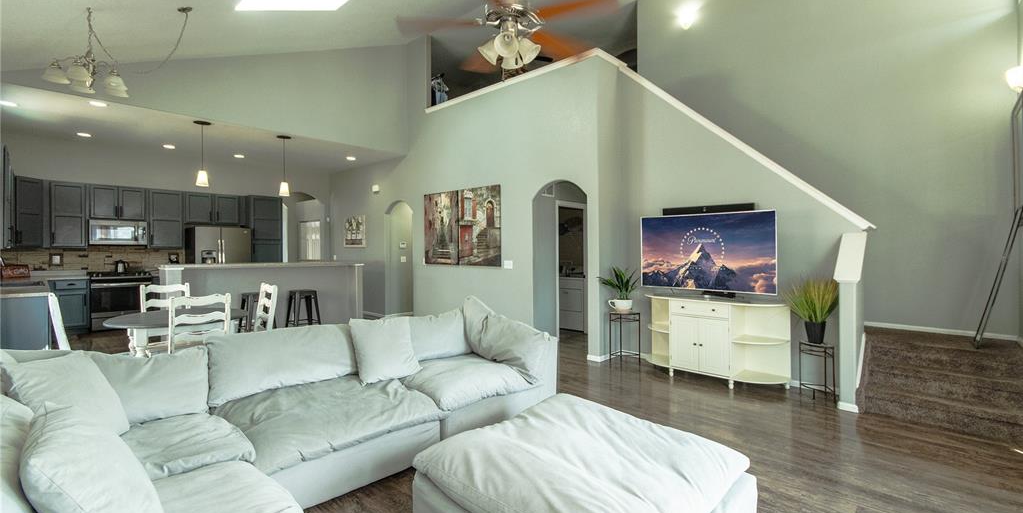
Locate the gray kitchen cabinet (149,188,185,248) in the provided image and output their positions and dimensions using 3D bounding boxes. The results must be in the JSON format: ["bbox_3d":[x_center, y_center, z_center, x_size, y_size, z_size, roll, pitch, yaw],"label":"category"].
[{"bbox_3d":[-6.460,-0.679,7.938,0.340,1.060,0.500,1,1,42],"label":"gray kitchen cabinet"}]

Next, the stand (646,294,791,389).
[{"bbox_3d":[2.036,0.863,4.476,1.480,0.840,0.440,1,1,42],"label":"stand"}]

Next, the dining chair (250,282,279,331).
[{"bbox_3d":[-2.428,0.763,3.879,0.450,1.000,0.520,0,1,42],"label":"dining chair"}]

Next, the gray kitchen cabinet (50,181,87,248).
[{"bbox_3d":[-7.289,-0.671,7.009,0.340,1.060,0.410,1,1,42],"label":"gray kitchen cabinet"}]

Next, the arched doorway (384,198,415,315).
[{"bbox_3d":[-2.062,0.111,7.994,0.910,2.270,0.150,1,1,42],"label":"arched doorway"}]

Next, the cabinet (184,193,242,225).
[{"bbox_3d":[-5.967,-0.923,8.488,0.340,0.590,0.970,1,1,42],"label":"cabinet"}]

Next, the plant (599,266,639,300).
[{"bbox_3d":[1.264,0.317,5.000,0.440,0.410,0.420,1,1,42],"label":"plant"}]

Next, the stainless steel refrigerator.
[{"bbox_3d":[-5.771,0.348,8.376,0.780,1.780,0.920,1,1,42],"label":"stainless steel refrigerator"}]

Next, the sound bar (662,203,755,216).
[{"bbox_3d":[2.028,-0.493,4.421,0.895,0.078,0.090,0,1,42],"label":"sound bar"}]

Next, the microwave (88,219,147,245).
[{"bbox_3d":[-6.832,-0.396,7.391,0.400,0.415,0.745,0,1,42],"label":"microwave"}]

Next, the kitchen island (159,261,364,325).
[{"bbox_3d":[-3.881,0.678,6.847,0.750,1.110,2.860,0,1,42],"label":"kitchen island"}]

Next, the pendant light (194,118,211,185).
[{"bbox_3d":[-4.458,-1.468,6.139,0.190,0.940,0.190,0,1,42],"label":"pendant light"}]

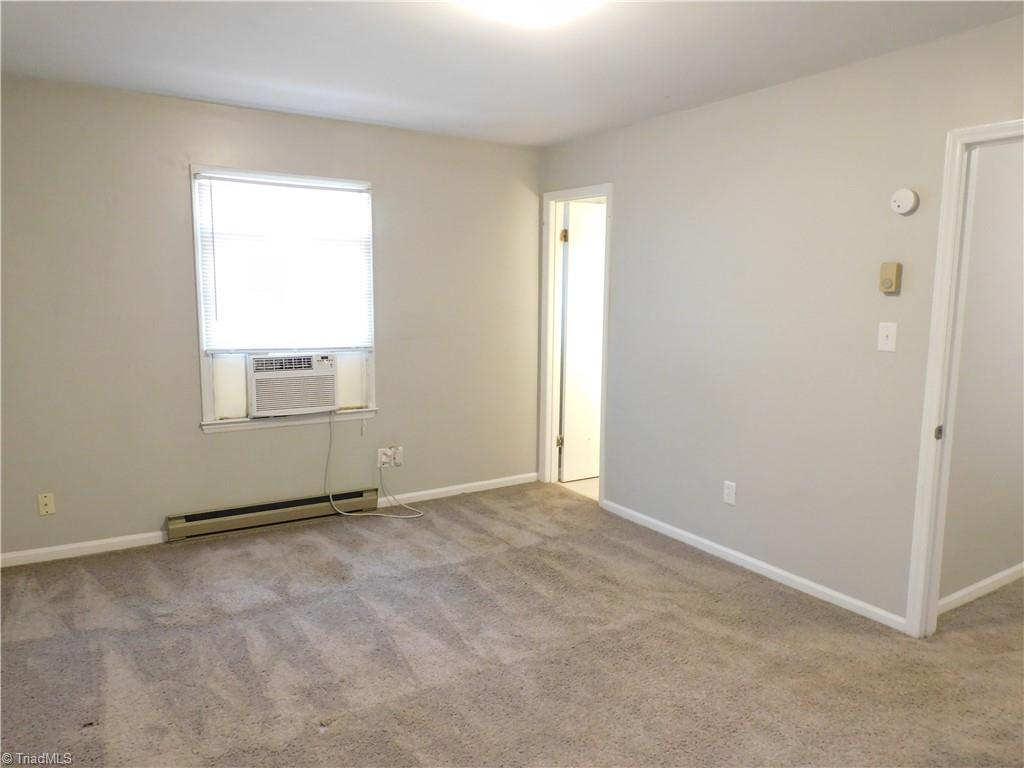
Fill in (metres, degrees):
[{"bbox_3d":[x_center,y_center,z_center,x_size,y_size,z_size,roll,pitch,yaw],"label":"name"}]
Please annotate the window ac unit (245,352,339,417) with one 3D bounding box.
[{"bbox_3d":[-1.417,-0.029,4.437,0.514,0.375,0.430,-4,9,-32],"label":"window ac unit"}]

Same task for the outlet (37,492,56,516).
[{"bbox_3d":[-2.408,0.623,3.679,0.068,0.114,0.009,-4,9,-32],"label":"outlet"}]

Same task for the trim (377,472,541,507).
[{"bbox_3d":[-0.349,0.745,5.011,1.285,0.067,0.016,-4,9,-32],"label":"trim"}]

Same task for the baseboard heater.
[{"bbox_3d":[-1.407,0.783,4.307,1.237,0.138,0.067,-4,9,-32],"label":"baseboard heater"}]

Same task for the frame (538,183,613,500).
[{"bbox_3d":[0.467,-0.260,4.911,0.130,2.105,0.741,-4,9,-32],"label":"frame"}]

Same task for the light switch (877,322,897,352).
[{"bbox_3d":[1.600,-0.200,3.024,0.012,0.118,0.074,-4,9,-32],"label":"light switch"}]

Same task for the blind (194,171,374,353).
[{"bbox_3d":[-1.300,-0.689,4.184,1.015,1.007,0.043,-4,9,-32],"label":"blind"}]

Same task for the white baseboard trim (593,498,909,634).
[{"bbox_3d":[1.142,0.910,3.870,0.016,0.067,2.040,-4,9,-32],"label":"white baseboard trim"}]

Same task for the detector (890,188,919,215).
[{"bbox_3d":[1.616,-0.748,2.912,0.040,0.102,0.102,-4,9,-32],"label":"detector"}]

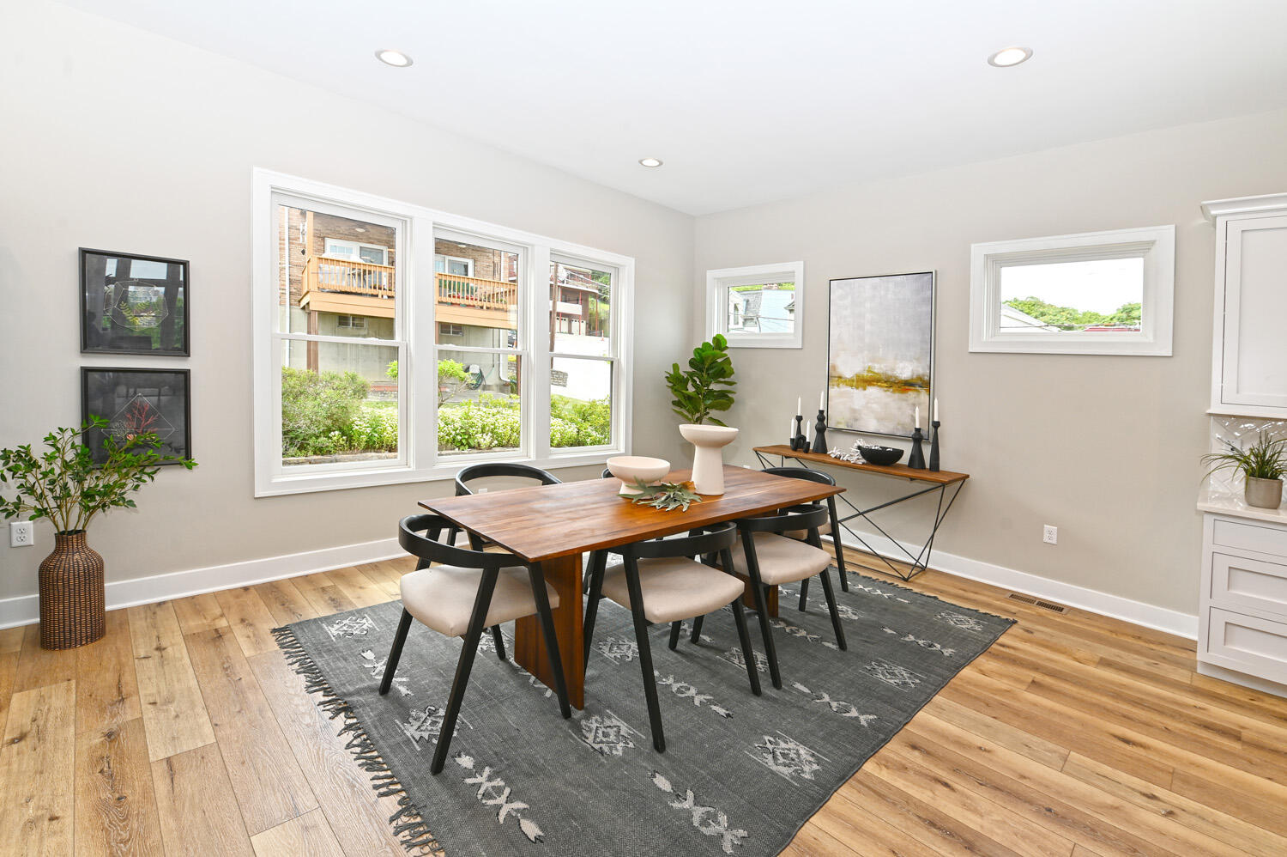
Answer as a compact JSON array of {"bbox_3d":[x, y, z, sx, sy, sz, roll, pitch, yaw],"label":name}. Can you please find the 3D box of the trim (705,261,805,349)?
[{"bbox_3d":[1.114,-1.231,5.484,0.100,0.811,1.157,-5,10,-45],"label":"trim"}]

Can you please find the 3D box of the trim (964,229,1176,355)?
[{"bbox_3d":[2.973,-0.933,3.810,1.126,0.805,0.100,6,7,44],"label":"trim"}]

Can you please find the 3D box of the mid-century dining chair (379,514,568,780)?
[{"bbox_3d":[-0.678,0.759,2.189,0.579,0.776,0.628,-1,6,-42],"label":"mid-century dining chair"}]

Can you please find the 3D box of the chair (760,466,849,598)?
[{"bbox_3d":[0.954,0.679,3.568,0.577,0.765,0.640,-2,6,-44],"label":"chair"}]

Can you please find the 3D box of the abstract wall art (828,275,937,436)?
[{"bbox_3d":[1.999,-0.609,4.580,0.050,1.350,0.892,-6,8,-44],"label":"abstract wall art"}]

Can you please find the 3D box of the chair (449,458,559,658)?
[{"bbox_3d":[-0.820,0.635,3.190,0.640,0.760,0.580,-2,6,-44],"label":"chair"}]

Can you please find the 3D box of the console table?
[{"bbox_3d":[1.716,0.670,4.468,0.450,0.788,1.622,-3,8,-44],"label":"console table"}]

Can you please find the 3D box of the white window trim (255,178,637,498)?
[{"bbox_3d":[-1.221,-0.604,4.239,3.024,1.953,0.100,-2,6,-43],"label":"white window trim"}]

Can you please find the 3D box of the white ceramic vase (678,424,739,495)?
[{"bbox_3d":[0.368,0.174,2.914,0.322,0.350,0.322,3,4,0],"label":"white ceramic vase"}]

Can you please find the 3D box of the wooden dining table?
[{"bbox_3d":[0.111,0.730,2.853,2.225,0.770,0.927,-2,6,-44],"label":"wooden dining table"}]

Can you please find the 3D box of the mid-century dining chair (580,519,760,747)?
[{"bbox_3d":[0.125,0.774,2.320,0.644,0.760,0.577,-2,6,-44],"label":"mid-century dining chair"}]

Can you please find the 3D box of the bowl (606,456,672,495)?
[{"bbox_3d":[-0.015,0.261,2.780,0.332,0.164,0.332,3,4,0],"label":"bowl"}]

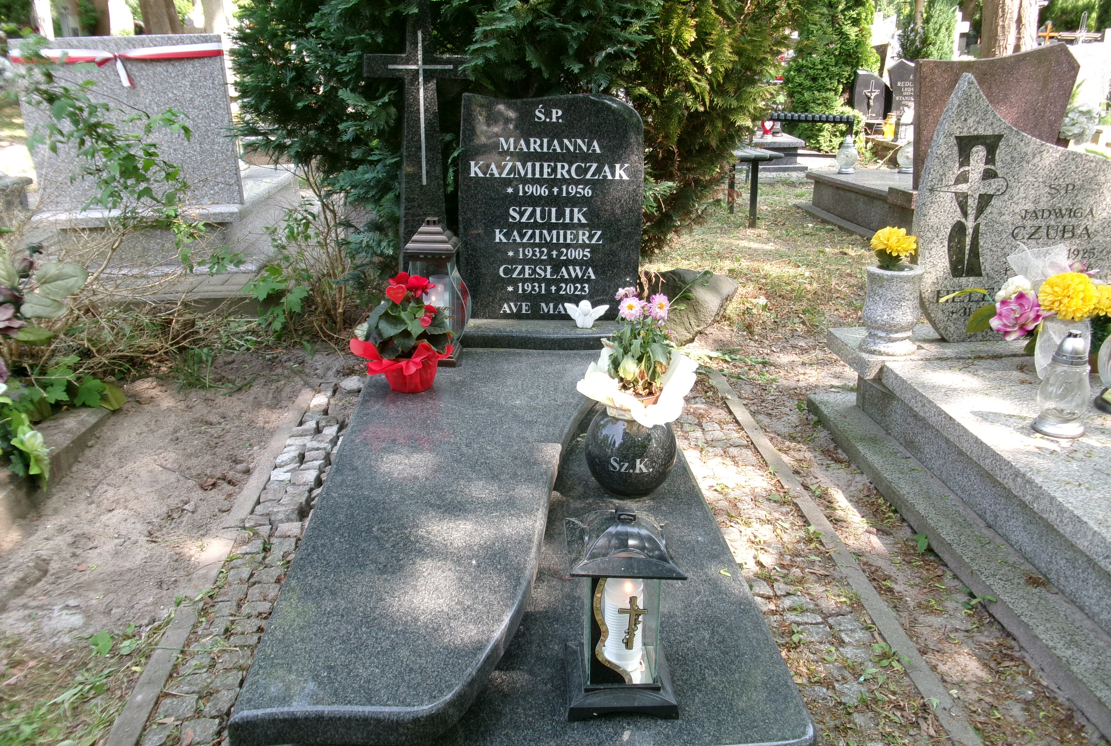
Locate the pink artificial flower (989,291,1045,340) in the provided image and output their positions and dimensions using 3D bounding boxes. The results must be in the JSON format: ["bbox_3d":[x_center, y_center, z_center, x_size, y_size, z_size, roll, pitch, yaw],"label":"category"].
[{"bbox_3d":[1.488,-0.185,2.901,0.183,0.155,0.131,6,20,14],"label":"pink artificial flower"}]

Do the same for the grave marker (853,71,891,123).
[{"bbox_3d":[3.737,-3.261,10.600,0.400,0.610,0.100,1,19,3],"label":"grave marker"}]

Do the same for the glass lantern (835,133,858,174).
[{"bbox_3d":[2.232,-1.686,6.900,0.170,0.305,0.170,-1,19,-4],"label":"glass lantern"}]

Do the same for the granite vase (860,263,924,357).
[{"bbox_3d":[1.192,-0.231,3.193,0.220,0.281,0.220,0,20,-4],"label":"granite vase"}]

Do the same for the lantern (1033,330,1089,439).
[{"bbox_3d":[1.367,0.018,2.388,0.146,0.272,0.146,-1,19,-4],"label":"lantern"}]

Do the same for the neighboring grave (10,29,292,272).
[{"bbox_3d":[-2.427,-1.526,5.931,1.262,1.280,2.040,0,20,-4],"label":"neighboring grave"}]

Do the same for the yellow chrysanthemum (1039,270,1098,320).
[{"bbox_3d":[1.511,-0.227,2.650,0.170,0.140,0.160,-1,19,-4],"label":"yellow chrysanthemum"}]

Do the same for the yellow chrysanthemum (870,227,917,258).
[{"bbox_3d":[1.172,-0.450,3.107,0.167,0.098,0.159,0,20,-4],"label":"yellow chrysanthemum"}]

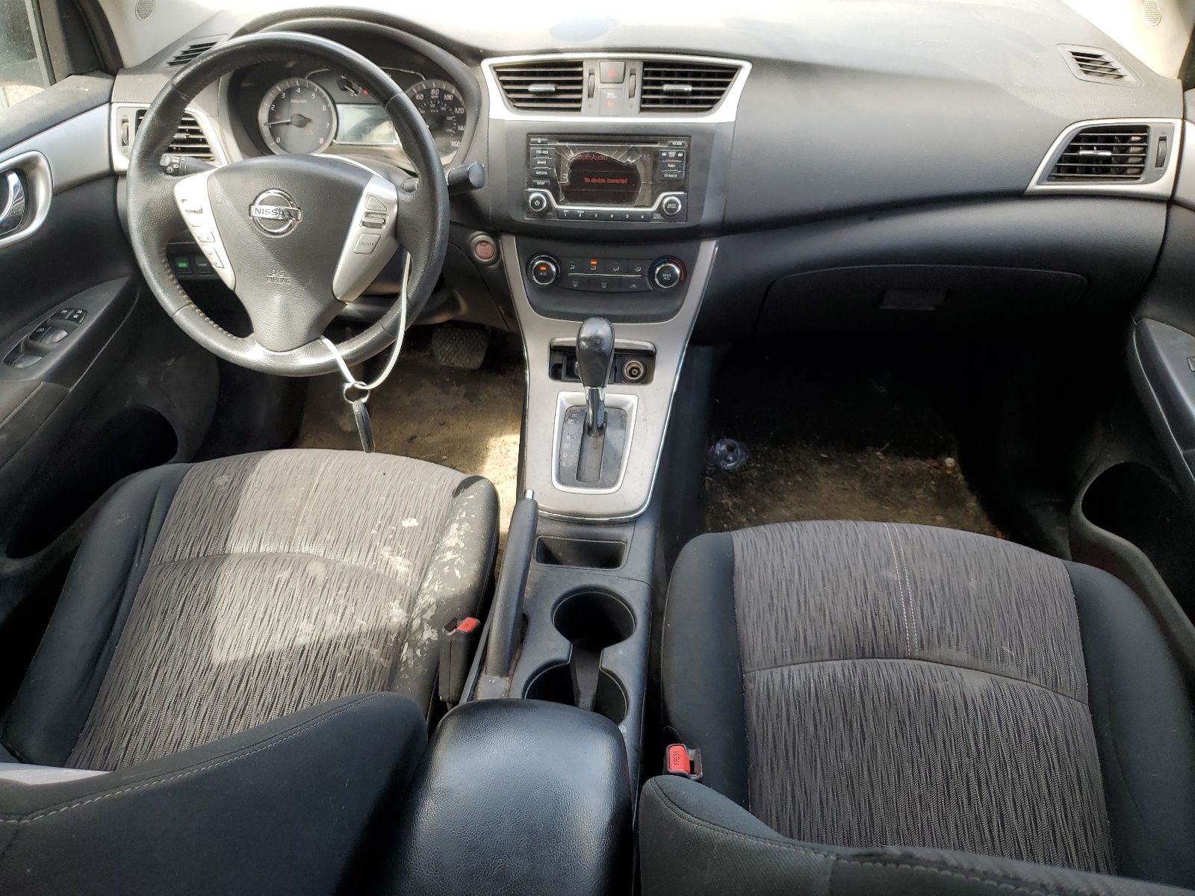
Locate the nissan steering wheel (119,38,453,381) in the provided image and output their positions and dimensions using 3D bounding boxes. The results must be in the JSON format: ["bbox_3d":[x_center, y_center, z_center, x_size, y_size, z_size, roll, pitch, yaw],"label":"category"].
[{"bbox_3d":[-0.346,-0.273,1.034,0.375,0.375,0.105,4,10,4],"label":"nissan steering wheel"}]

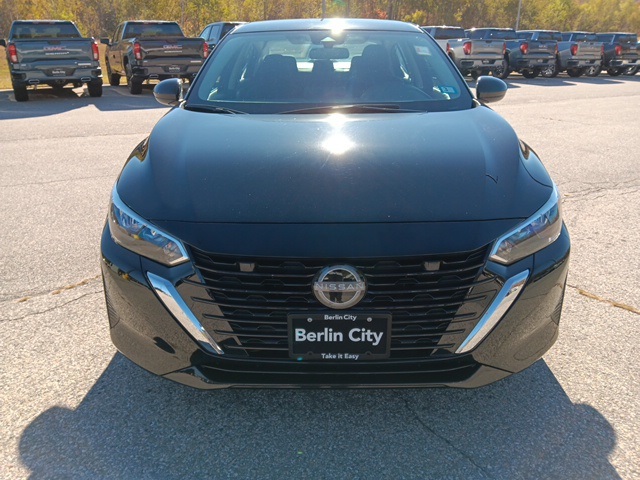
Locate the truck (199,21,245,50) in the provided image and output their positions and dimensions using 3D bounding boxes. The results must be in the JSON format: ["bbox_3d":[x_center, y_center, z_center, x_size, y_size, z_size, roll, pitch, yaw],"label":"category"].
[{"bbox_3d":[-2.803,-6.215,16.160,2.080,1.930,5.880,-12,25,-27],"label":"truck"}]

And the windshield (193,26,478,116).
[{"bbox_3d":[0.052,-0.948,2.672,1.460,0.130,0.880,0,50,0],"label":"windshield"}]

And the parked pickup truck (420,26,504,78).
[{"bbox_3d":[4.936,-7.899,20.242,2.100,1.930,5.880,-11,25,-24],"label":"parked pickup truck"}]

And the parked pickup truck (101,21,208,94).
[{"bbox_3d":[-5.210,-5.664,14.840,2.080,1.930,5.880,-12,25,-27],"label":"parked pickup truck"}]

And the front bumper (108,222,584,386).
[{"bbox_3d":[0.059,0.172,1.710,1.790,0.590,0.560,0,22,0],"label":"front bumper"}]

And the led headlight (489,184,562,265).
[{"bbox_3d":[0.724,-0.069,1.649,0.450,0.170,0.360,-5,22,-11],"label":"led headlight"}]

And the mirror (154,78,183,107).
[{"bbox_3d":[-0.860,-0.840,2.743,0.190,0.160,0.140,0,22,0],"label":"mirror"}]

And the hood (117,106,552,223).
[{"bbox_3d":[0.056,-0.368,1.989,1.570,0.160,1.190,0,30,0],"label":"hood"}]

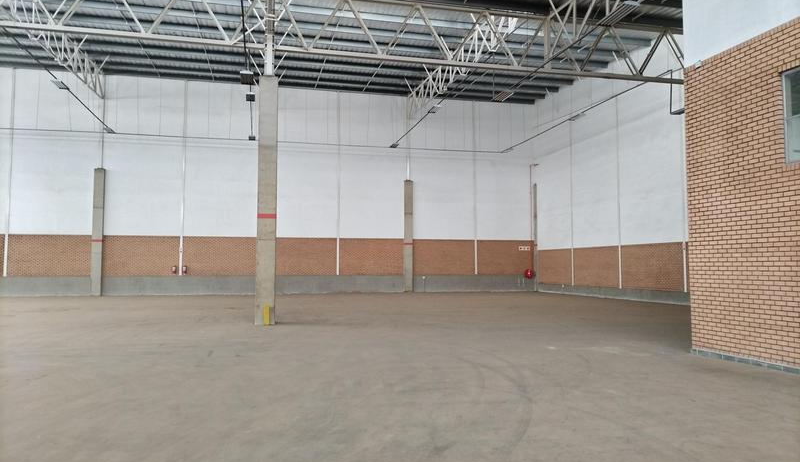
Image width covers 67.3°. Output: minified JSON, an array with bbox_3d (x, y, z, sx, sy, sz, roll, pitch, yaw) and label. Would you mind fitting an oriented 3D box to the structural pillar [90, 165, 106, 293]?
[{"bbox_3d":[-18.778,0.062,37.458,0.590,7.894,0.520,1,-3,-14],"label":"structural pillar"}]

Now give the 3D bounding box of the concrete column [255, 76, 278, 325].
[{"bbox_3d":[-4.234,-0.991,19.126,0.595,7.845,0.595,1,-3,-14],"label":"concrete column"}]

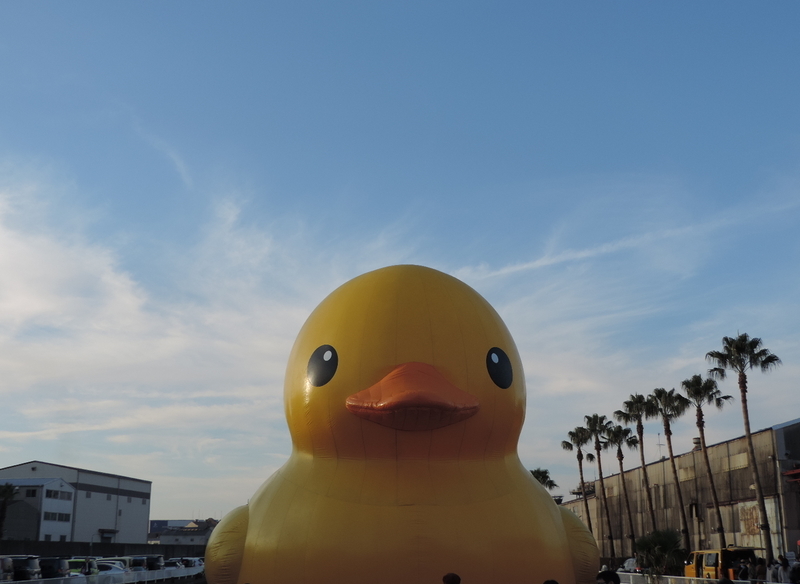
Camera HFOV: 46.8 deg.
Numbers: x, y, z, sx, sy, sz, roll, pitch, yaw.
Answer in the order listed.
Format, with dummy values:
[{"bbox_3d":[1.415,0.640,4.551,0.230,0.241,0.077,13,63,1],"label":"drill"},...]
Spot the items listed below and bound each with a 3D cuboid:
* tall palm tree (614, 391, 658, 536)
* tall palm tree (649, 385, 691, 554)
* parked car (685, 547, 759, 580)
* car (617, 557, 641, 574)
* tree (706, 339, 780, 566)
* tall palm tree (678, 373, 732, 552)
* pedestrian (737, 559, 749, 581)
[{"bbox_3d":[15.239,12.311,57.998,2.800,11.700,2.800,1,-16,-3],"label":"tall palm tree"},{"bbox_3d":[15.741,11.010,52.733,2.494,11.234,2.700,1,-16,-3],"label":"tall palm tree"},{"bbox_3d":[15.221,13.381,44.102,1.720,2.050,4.750,1,-16,-3],"label":"parked car"},{"bbox_3d":[14.256,16.451,54.176,1.700,1.550,4.300,1,-16,-3],"label":"car"},{"bbox_3d":[16.398,7.773,42.906,3.607,12.104,3.400,1,-16,-3],"label":"tree"},{"bbox_3d":[16.224,9.705,47.765,2.804,11.036,2.900,1,-16,-3],"label":"tall palm tree"},{"bbox_3d":[14.303,11.899,38.296,0.500,1.650,0.350,6,-17,-20],"label":"pedestrian"}]

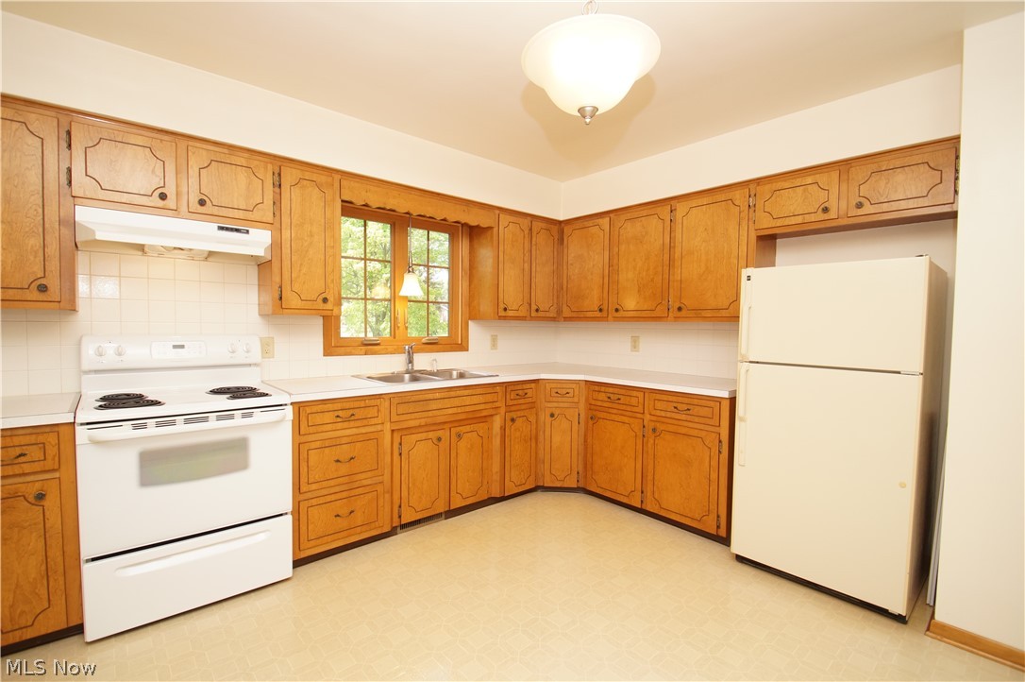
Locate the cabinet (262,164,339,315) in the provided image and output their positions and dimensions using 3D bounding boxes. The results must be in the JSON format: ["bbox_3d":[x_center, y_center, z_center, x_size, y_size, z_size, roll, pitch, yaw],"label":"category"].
[{"bbox_3d":[-1.261,-0.568,2.534,0.352,0.832,0.330,-1,3,-40],"label":"cabinet"}]

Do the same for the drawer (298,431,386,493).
[{"bbox_3d":[-1.042,0.626,2.449,0.438,0.253,0.460,-1,3,-40],"label":"drawer"}]

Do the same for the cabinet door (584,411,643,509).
[{"bbox_3d":[0.727,0.817,3.030,0.030,0.602,0.449,-1,3,-42],"label":"cabinet door"}]

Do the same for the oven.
[{"bbox_3d":[-1.585,0.589,2.128,0.760,1.208,0.694,-1,3,-38],"label":"oven"}]

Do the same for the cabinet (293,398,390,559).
[{"bbox_3d":[-1.091,0.684,2.503,0.493,0.786,0.600,-1,3,-40],"label":"cabinet"}]

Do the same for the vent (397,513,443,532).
[{"bbox_3d":[-0.574,1.149,2.715,0.327,0.069,0.020,-1,3,-38],"label":"vent"}]

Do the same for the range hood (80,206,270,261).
[{"bbox_3d":[-1.699,-0.511,2.196,0.739,0.163,0.360,-1,3,-40],"label":"range hood"}]

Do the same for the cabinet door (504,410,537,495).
[{"bbox_3d":[0.053,0.799,3.109,0.278,0.598,0.022,-1,3,-38],"label":"cabinet door"}]

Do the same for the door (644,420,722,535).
[{"bbox_3d":[1.053,0.831,2.679,0.022,0.598,0.482,-1,3,-44],"label":"door"}]

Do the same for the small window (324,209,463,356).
[{"bbox_3d":[-0.804,-0.434,3.159,1.132,1.057,0.092,-1,3,-38],"label":"small window"}]

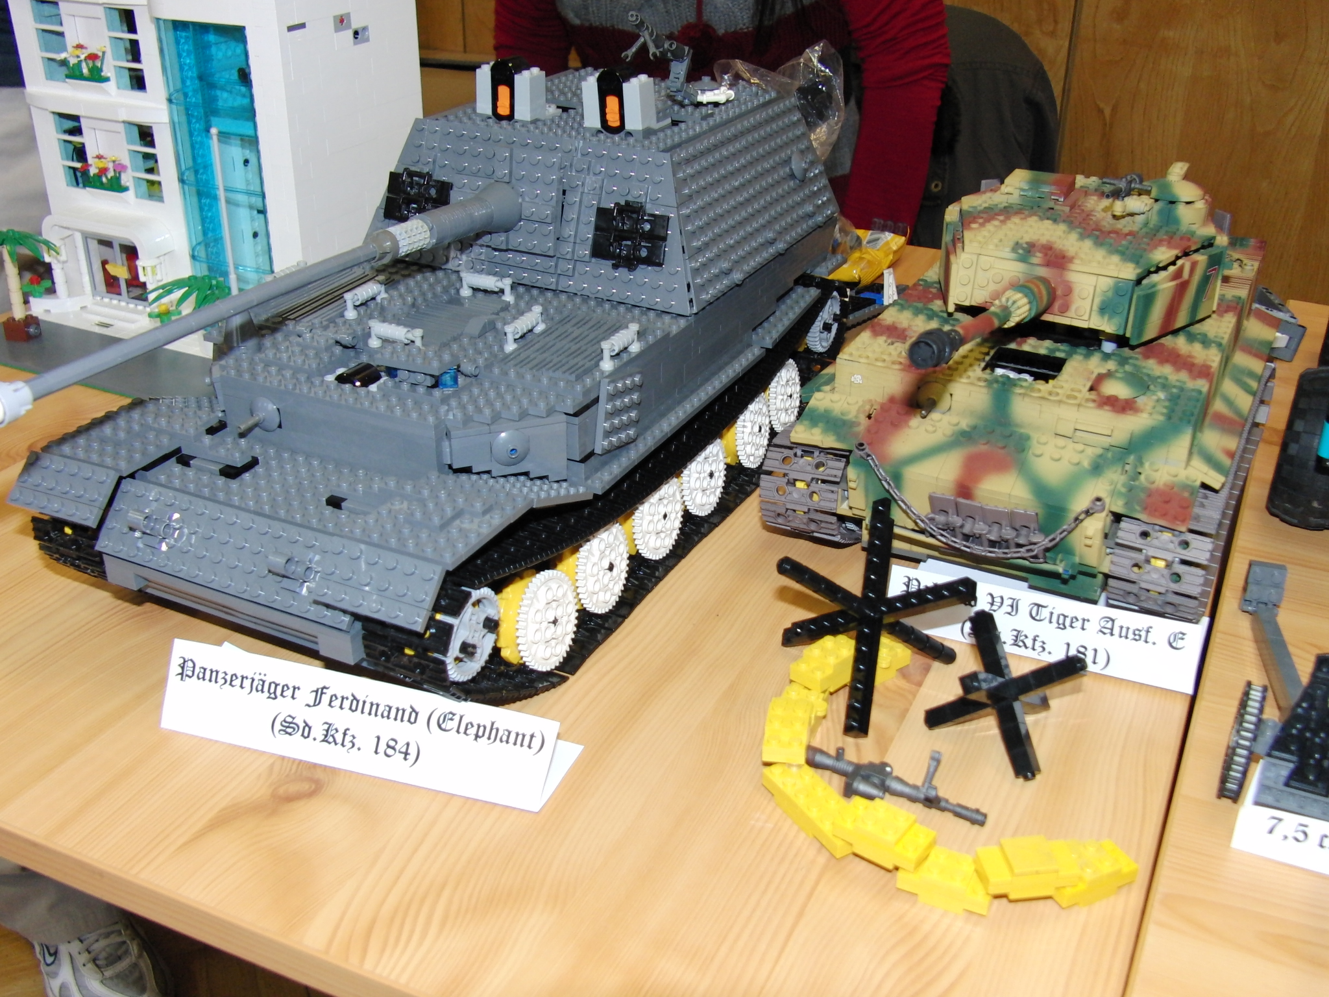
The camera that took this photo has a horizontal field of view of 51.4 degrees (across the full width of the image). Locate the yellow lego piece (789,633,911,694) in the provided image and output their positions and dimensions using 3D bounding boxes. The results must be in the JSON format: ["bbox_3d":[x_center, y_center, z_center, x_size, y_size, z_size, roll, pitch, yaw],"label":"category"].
[{"bbox_3d":[0.079,0.069,0.589,0.054,0.021,0.020,-21,35,-33],"label":"yellow lego piece"}]

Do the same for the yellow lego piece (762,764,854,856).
[{"bbox_3d":[0.057,0.115,0.516,0.016,0.011,0.048,-16,33,-27],"label":"yellow lego piece"}]

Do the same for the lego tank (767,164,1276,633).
[{"bbox_3d":[0.212,-0.095,0.730,0.207,0.170,0.330,14,32,22],"label":"lego tank"}]

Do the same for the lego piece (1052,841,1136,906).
[{"bbox_3d":[0.149,0.131,0.486,0.032,0.014,0.016,-13,32,-23],"label":"lego piece"}]

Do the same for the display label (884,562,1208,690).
[{"bbox_3d":[0.170,0.048,0.617,0.135,0.030,0.039,12,31,20],"label":"display label"}]

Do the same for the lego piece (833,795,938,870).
[{"bbox_3d":[0.078,0.119,0.492,0.032,0.015,0.016,20,35,31],"label":"lego piece"}]

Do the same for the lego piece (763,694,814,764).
[{"bbox_3d":[0.049,0.090,0.544,0.016,0.015,0.032,5,30,9],"label":"lego piece"}]

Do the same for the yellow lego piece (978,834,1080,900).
[{"bbox_3d":[0.126,0.128,0.480,0.032,0.013,0.016,-3,29,-6],"label":"yellow lego piece"}]

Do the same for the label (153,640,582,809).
[{"bbox_3d":[-0.120,0.083,0.552,0.166,0.032,0.041,9,30,15],"label":"label"}]

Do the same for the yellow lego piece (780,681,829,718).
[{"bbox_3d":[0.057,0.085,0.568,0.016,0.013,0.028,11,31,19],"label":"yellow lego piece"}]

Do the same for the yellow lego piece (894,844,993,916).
[{"bbox_3d":[0.099,0.133,0.482,0.032,0.014,0.016,13,32,22],"label":"yellow lego piece"}]

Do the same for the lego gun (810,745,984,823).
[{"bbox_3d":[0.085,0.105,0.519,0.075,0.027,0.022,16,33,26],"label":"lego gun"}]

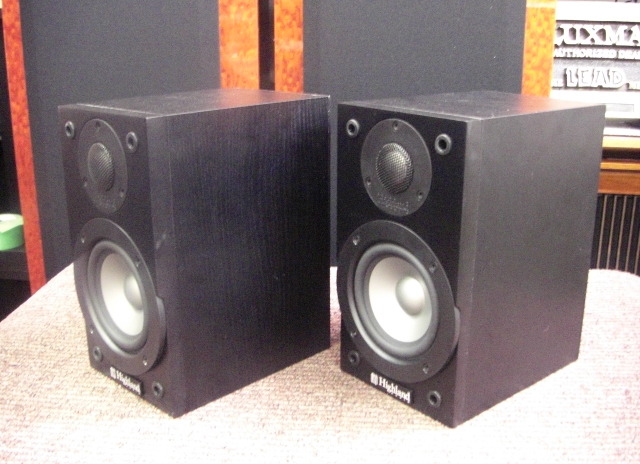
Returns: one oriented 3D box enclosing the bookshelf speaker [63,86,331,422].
[{"bbox_3d":[-0.105,0.004,0.649,0.138,0.247,0.189,15,23,42],"label":"bookshelf speaker"}]

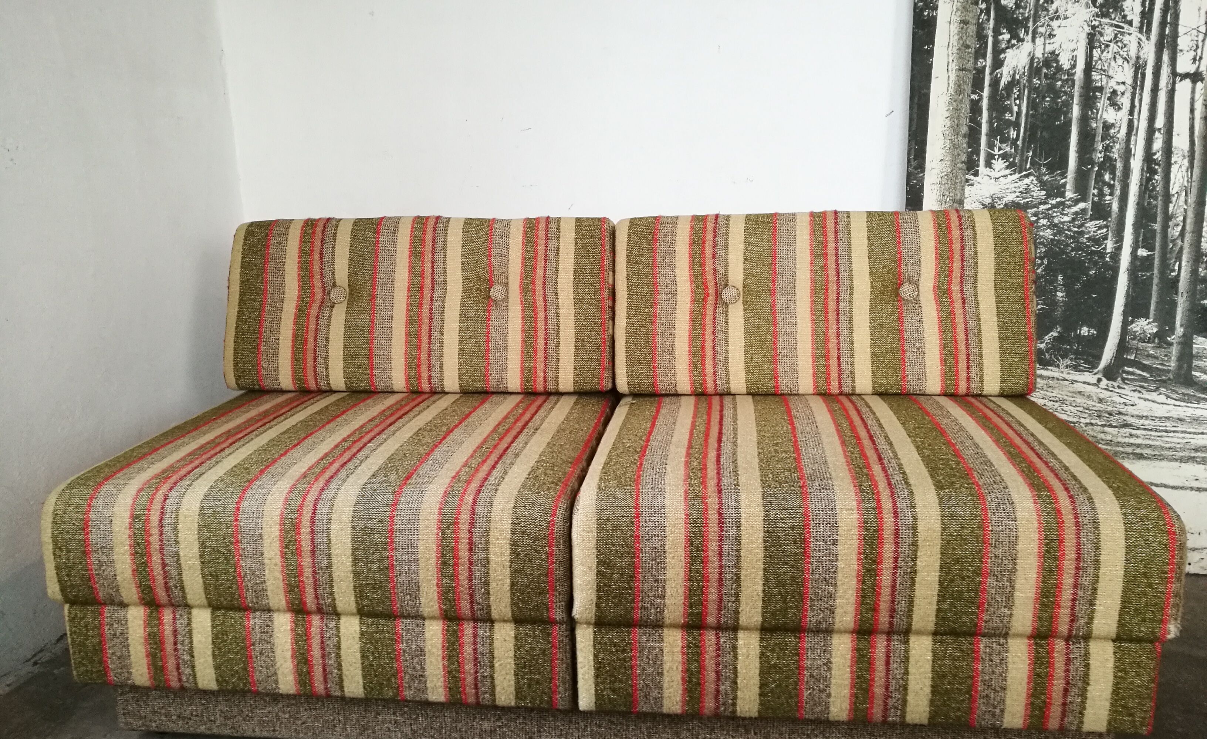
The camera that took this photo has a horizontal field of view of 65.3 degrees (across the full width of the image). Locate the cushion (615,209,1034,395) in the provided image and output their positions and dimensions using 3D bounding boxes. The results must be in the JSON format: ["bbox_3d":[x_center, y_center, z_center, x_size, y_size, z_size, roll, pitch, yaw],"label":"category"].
[{"bbox_3d":[0.423,-0.126,1.864,0.778,0.354,0.150,0,0,7],"label":"cushion"}]

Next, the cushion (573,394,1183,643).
[{"bbox_3d":[0.388,0.193,1.566,0.782,0.168,0.679,0,13,7],"label":"cushion"}]

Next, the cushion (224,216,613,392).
[{"bbox_3d":[-0.361,-0.127,1.957,0.778,0.354,0.150,0,0,7],"label":"cushion"}]

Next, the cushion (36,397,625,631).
[{"bbox_3d":[-0.397,0.191,1.658,0.782,0.168,0.679,0,13,7],"label":"cushion"}]

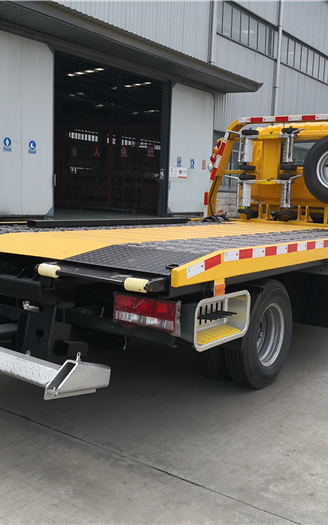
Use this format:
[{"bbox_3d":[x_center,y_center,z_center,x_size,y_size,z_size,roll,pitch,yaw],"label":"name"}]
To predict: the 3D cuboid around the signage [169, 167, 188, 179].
[{"bbox_3d":[0.546,-3.303,20.205,0.020,0.380,1.220,7,8,36],"label":"signage"}]

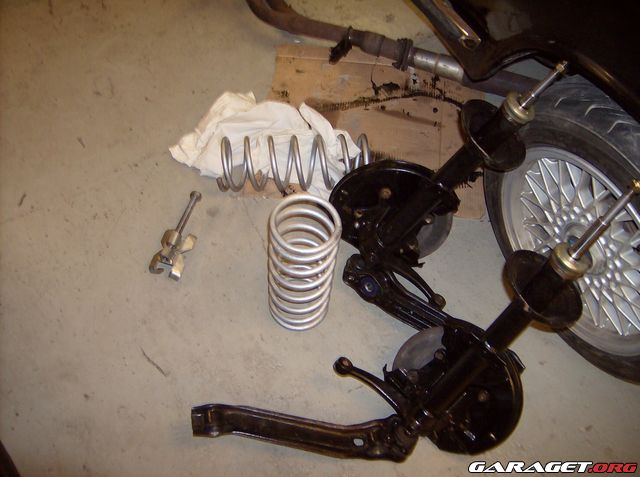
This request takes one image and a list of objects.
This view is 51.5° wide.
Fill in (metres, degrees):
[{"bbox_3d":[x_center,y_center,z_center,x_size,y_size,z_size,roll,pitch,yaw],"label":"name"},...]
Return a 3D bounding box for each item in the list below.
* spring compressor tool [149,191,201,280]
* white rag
[{"bbox_3d":[-0.346,-0.021,1.679,0.082,0.060,0.277,12,57,3],"label":"spring compressor tool"},{"bbox_3d":[-0.141,-0.289,1.862,0.521,0.070,0.309,11,57,2],"label":"white rag"}]

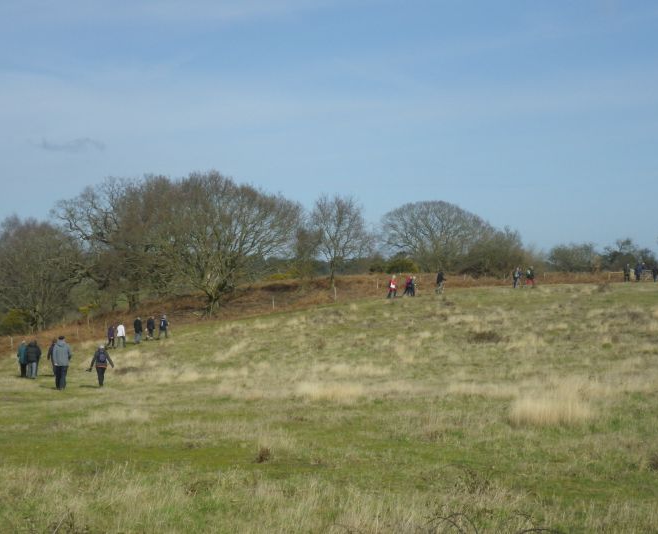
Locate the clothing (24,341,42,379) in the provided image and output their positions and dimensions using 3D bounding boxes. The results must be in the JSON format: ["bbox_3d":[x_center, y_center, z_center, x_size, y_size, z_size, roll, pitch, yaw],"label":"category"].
[{"bbox_3d":[-13.113,4.114,57.000,0.620,1.700,0.420,0,0,-6],"label":"clothing"}]

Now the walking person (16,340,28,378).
[{"bbox_3d":[-13.641,4.113,57.300,0.540,1.650,0.420,0,0,-6],"label":"walking person"}]

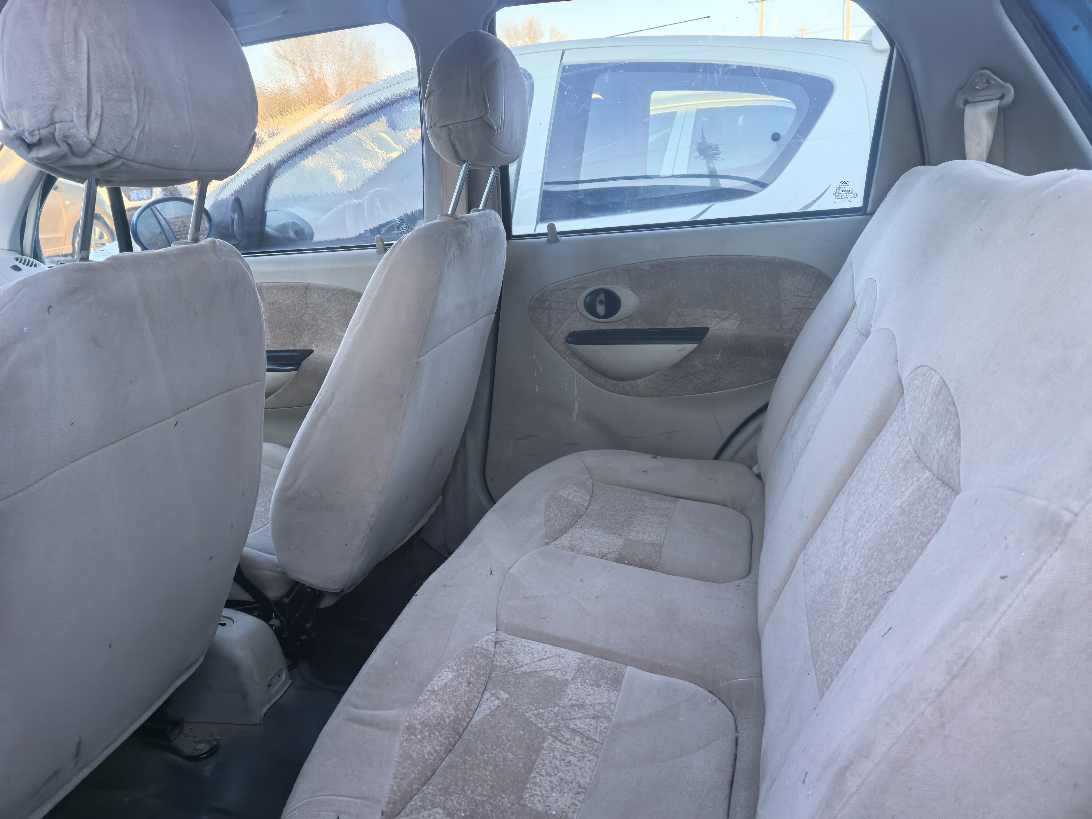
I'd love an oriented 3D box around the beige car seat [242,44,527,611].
[{"bbox_3d":[-0.233,-0.177,1.497,0.200,0.935,0.460,21,20,8],"label":"beige car seat"}]

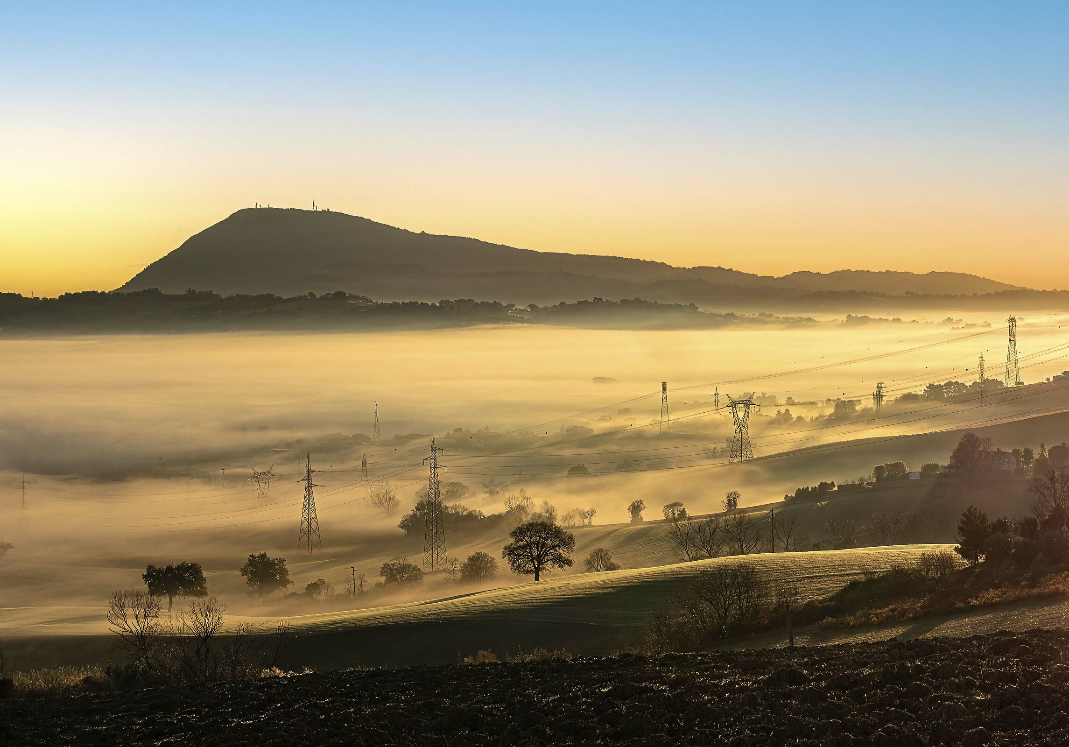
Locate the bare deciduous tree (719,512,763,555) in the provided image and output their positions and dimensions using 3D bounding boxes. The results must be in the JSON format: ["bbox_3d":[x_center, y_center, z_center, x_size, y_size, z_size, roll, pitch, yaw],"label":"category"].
[{"bbox_3d":[43.710,33.750,460.000,8.800,9.300,8.200,0,2,0],"label":"bare deciduous tree"}]

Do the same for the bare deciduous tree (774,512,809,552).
[{"bbox_3d":[53.660,33.290,455.000,7.310,8.780,6.580,0,2,0],"label":"bare deciduous tree"}]

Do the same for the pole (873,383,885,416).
[{"bbox_3d":[197.640,14.820,1250.000,7.000,19.800,5.000,0,2,0],"label":"pole"}]

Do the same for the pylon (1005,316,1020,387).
[{"bbox_3d":[296.180,-13.840,1350.000,9.000,44.000,17.000,1,2,19],"label":"pylon"}]

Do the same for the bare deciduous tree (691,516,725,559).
[{"bbox_3d":[35.890,34.050,450.000,7.230,9.130,6.510,0,2,0],"label":"bare deciduous tree"}]

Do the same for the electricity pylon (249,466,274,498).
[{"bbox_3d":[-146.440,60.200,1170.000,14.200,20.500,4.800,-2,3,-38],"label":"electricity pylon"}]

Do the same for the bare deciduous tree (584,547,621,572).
[{"bbox_3d":[14.670,39.860,465.000,7.850,5.700,7.060,0,2,0],"label":"bare deciduous tree"}]

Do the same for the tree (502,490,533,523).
[{"bbox_3d":[-5.420,43.380,710.000,9.900,10.700,9.000,0,2,0],"label":"tree"}]

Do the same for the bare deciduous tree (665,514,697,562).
[{"bbox_3d":[31.050,34.760,460.000,6.900,10.000,6.800,0,2,0],"label":"bare deciduous tree"}]

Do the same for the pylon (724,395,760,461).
[{"bbox_3d":[98.831,26.129,1040.000,19.500,33.000,8.500,-2,3,-40],"label":"pylon"}]

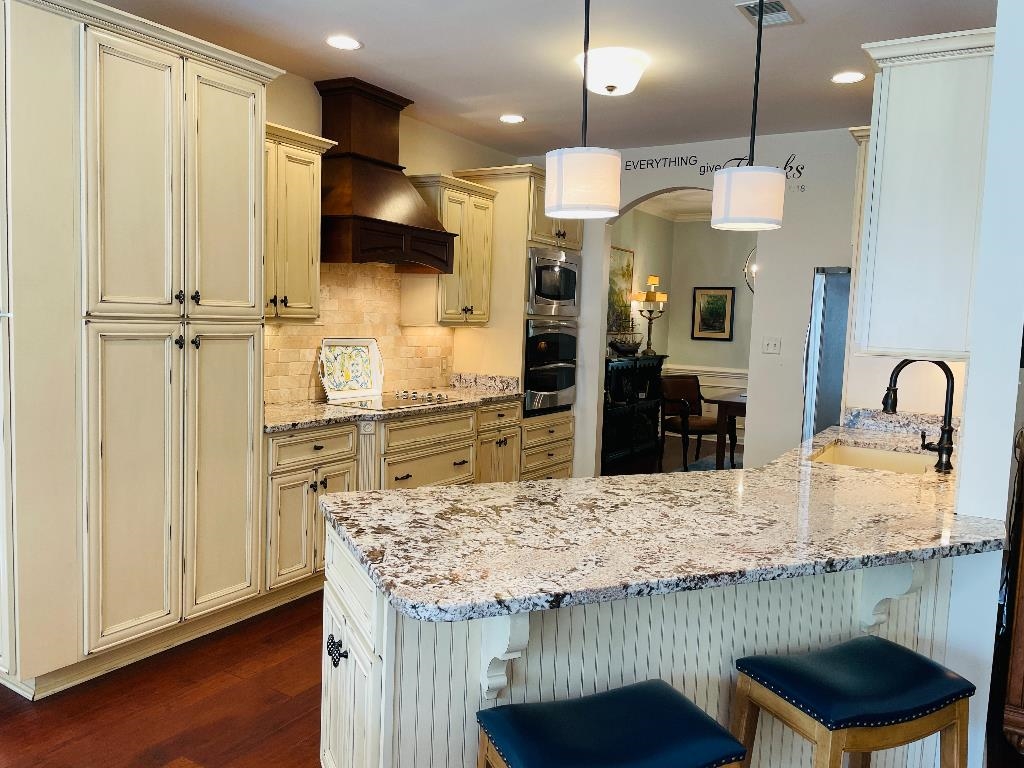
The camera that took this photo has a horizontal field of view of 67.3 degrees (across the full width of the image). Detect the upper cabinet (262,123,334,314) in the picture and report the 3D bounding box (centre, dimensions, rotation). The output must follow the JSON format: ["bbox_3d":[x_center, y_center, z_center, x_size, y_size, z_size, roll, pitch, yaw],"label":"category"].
[{"bbox_3d":[-1.288,-0.800,3.962,0.380,0.965,0.655,5,6,31],"label":"upper cabinet"}]

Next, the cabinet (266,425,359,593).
[{"bbox_3d":[-1.249,0.573,4.010,0.600,0.815,0.610,5,6,31],"label":"cabinet"}]

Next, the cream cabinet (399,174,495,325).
[{"bbox_3d":[-0.438,-0.884,5.348,0.380,0.970,0.700,5,6,31],"label":"cream cabinet"}]

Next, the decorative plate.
[{"bbox_3d":[-0.959,-0.090,4.589,0.050,0.354,0.500,-7,-1,32],"label":"decorative plate"}]

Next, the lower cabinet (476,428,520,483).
[{"bbox_3d":[-0.345,0.570,5.496,0.600,0.585,0.585,5,6,31],"label":"lower cabinet"}]

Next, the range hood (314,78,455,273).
[{"bbox_3d":[-0.790,-1.223,4.620,0.485,1.048,0.970,5,6,31],"label":"range hood"}]

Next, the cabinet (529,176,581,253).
[{"bbox_3d":[0.094,-1.290,5.953,0.600,0.465,0.830,5,6,31],"label":"cabinet"}]

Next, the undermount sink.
[{"bbox_3d":[1.512,0.414,3.192,0.440,0.225,0.670,5,6,31],"label":"undermount sink"}]

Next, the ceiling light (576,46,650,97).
[{"bbox_3d":[0.506,-1.569,3.927,0.370,0.170,0.370,2,5,0],"label":"ceiling light"}]

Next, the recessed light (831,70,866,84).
[{"bbox_3d":[1.787,-1.614,4.078,0.180,0.025,0.180,5,6,31],"label":"recessed light"}]

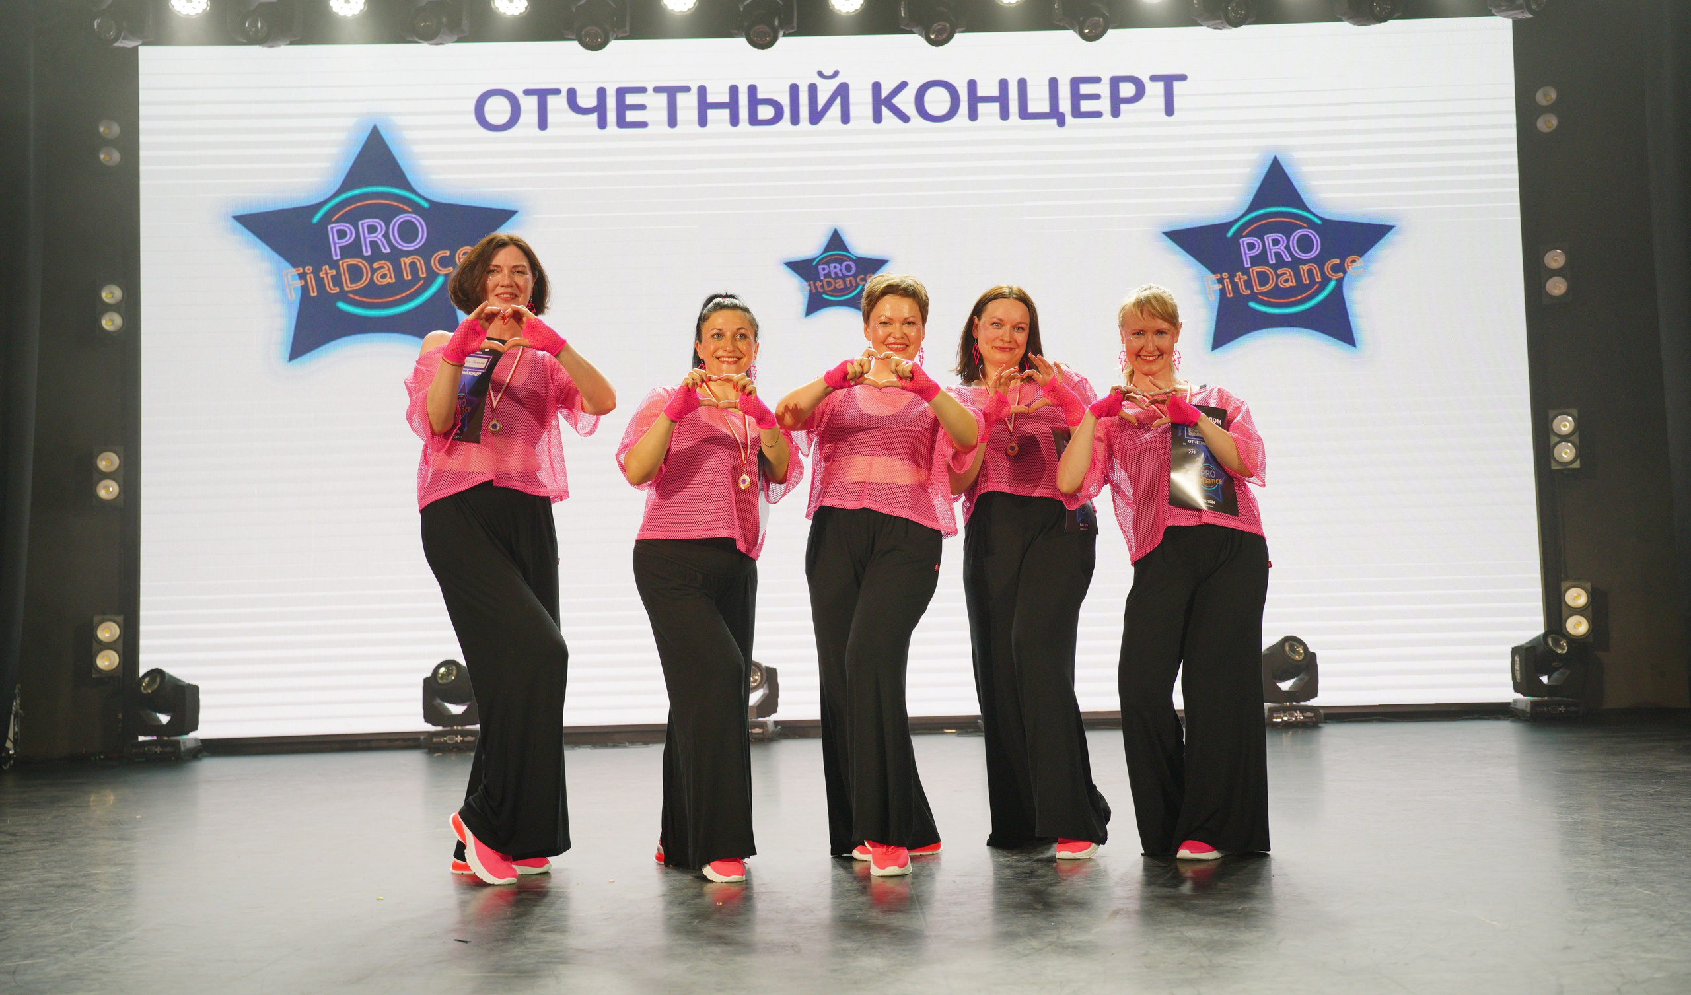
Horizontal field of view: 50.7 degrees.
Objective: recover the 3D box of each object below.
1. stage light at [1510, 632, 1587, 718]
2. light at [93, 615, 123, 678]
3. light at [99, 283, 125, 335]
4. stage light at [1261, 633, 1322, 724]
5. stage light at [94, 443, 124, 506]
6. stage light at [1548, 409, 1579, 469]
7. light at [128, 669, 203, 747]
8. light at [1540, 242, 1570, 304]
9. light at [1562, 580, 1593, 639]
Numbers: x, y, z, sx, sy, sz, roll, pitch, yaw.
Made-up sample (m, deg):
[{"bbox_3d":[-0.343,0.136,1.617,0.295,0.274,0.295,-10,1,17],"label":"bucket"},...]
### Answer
[{"bbox_3d":[3.943,0.996,9.980,0.360,0.496,0.360,-1,-4,-1],"label":"stage light"},{"bbox_3d":[-4.122,0.833,9.970,0.168,0.355,0.150,0,-4,-26],"label":"light"},{"bbox_3d":[-4.408,-1.134,10.721,0.178,0.350,0.150,1,-5,-30],"label":"light"},{"bbox_3d":[2.633,1.089,10.555,0.340,0.520,0.300,-2,-5,-1],"label":"stage light"},{"bbox_3d":[-4.392,-0.130,10.644,0.178,0.350,0.150,0,-5,-19],"label":"stage light"},{"bbox_3d":[4.343,-0.355,10.777,0.178,0.350,0.150,-4,-5,24],"label":"stage light"},{"bbox_3d":[-3.973,1.260,10.422,0.345,0.520,0.300,-2,-5,7],"label":"light"},{"bbox_3d":[4.087,-1.275,10.262,0.160,0.335,0.150,-3,-4,23],"label":"light"},{"bbox_3d":[4.159,0.648,10.140,0.160,0.335,0.150,-3,-4,23],"label":"light"}]

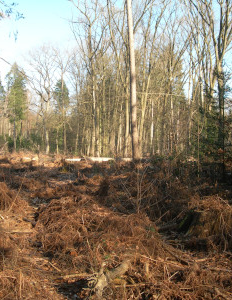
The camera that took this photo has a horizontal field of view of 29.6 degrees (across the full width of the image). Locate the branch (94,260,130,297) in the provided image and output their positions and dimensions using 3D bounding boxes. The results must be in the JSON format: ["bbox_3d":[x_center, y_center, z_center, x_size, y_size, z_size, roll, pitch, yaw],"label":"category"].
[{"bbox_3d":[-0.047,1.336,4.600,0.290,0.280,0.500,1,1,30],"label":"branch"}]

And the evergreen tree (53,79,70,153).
[{"bbox_3d":[-7.323,-4.636,59.000,2.419,9.943,2.419,0,1,0],"label":"evergreen tree"}]

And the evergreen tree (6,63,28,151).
[{"bbox_3d":[-13.011,-5.746,58.000,2.906,11.624,2.906,0,1,0],"label":"evergreen tree"}]

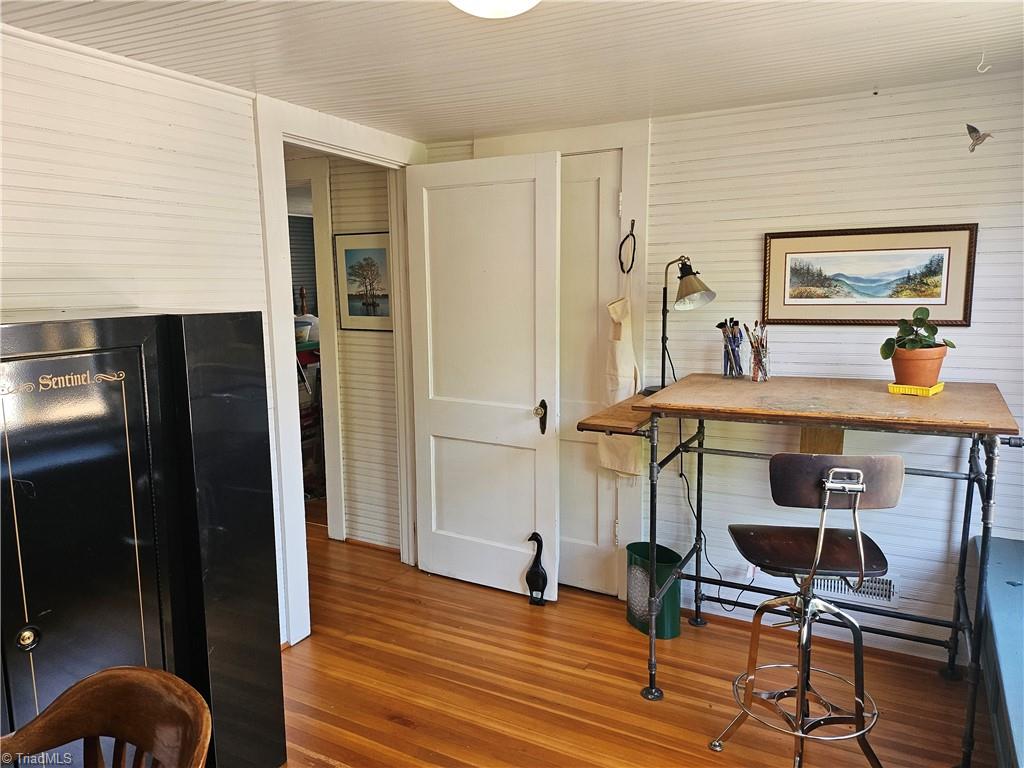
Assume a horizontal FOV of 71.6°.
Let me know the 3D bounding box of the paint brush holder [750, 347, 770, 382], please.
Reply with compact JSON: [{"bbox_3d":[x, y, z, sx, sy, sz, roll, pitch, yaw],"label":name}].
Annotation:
[{"bbox_3d":[0.961,-0.077,2.744,0.077,0.133,0.077,4,10,28],"label":"paint brush holder"}]

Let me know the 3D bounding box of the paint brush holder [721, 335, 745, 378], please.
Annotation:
[{"bbox_3d":[0.885,-0.111,2.849,0.092,0.168,0.092,4,10,28],"label":"paint brush holder"}]

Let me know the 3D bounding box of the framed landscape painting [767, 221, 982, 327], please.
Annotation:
[{"bbox_3d":[1.312,-0.396,2.656,0.704,0.357,0.026,4,10,28],"label":"framed landscape painting"}]

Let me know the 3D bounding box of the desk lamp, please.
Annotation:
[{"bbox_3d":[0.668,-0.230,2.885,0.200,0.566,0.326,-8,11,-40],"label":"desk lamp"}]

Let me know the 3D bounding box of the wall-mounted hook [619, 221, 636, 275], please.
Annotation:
[{"bbox_3d":[0.492,-0.588,3.038,0.080,0.235,0.050,4,10,28],"label":"wall-mounted hook"}]

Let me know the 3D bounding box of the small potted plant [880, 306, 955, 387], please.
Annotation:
[{"bbox_3d":[1.378,-0.121,2.414,0.225,0.277,0.210,4,10,28],"label":"small potted plant"}]

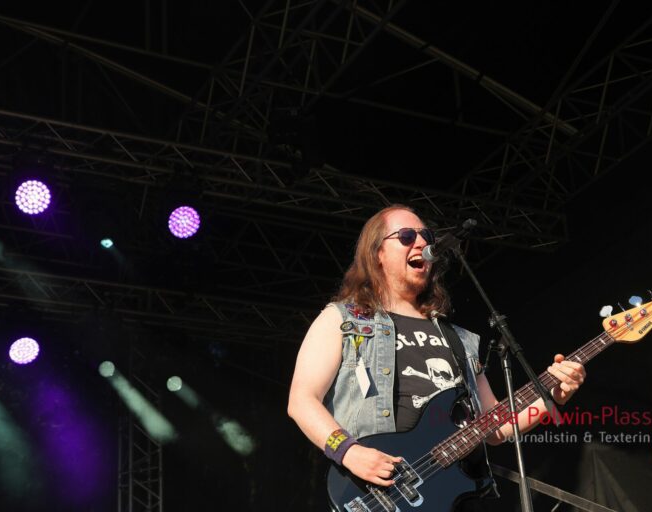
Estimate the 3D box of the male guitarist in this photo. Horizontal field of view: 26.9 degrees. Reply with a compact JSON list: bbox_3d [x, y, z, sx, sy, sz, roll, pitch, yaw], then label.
[{"bbox_3d":[0.300,0.638,3.720,0.760,1.790,0.500,7,-28,-22],"label":"male guitarist"}]

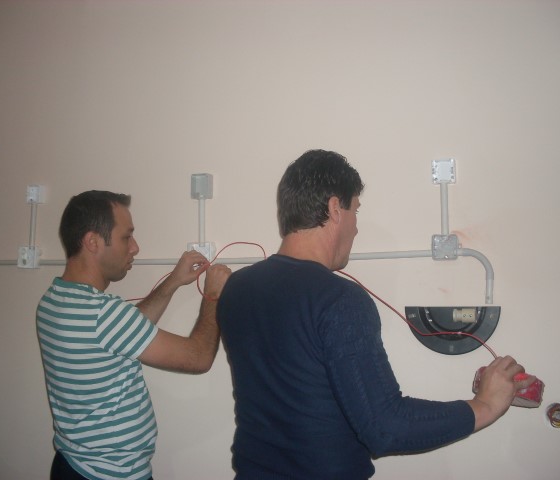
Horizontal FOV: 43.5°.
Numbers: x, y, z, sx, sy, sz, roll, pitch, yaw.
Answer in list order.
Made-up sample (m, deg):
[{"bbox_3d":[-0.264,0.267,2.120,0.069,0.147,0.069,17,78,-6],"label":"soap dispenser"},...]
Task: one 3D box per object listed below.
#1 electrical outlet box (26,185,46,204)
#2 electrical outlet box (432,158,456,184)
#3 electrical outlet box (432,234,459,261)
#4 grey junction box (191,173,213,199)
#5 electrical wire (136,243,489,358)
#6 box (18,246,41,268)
[{"bbox_3d":[-0.943,-0.176,2.722,0.063,0.071,0.036,-2,-6,18],"label":"electrical outlet box"},{"bbox_3d":[0.528,-0.219,2.255,0.073,0.076,0.034,-2,-6,18],"label":"electrical outlet box"},{"bbox_3d":[0.525,0.024,2.230,0.079,0.079,0.041,-2,-6,18],"label":"electrical outlet box"},{"bbox_3d":[-0.280,-0.194,2.504,0.064,0.084,0.049,-2,-6,18],"label":"grey junction box"},{"bbox_3d":[0.006,0.141,1.797,1.051,0.278,0.263,-2,-6,18],"label":"electrical wire"},{"bbox_3d":[-0.965,0.068,2.707,0.074,0.080,0.036,-2,-6,18],"label":"box"}]

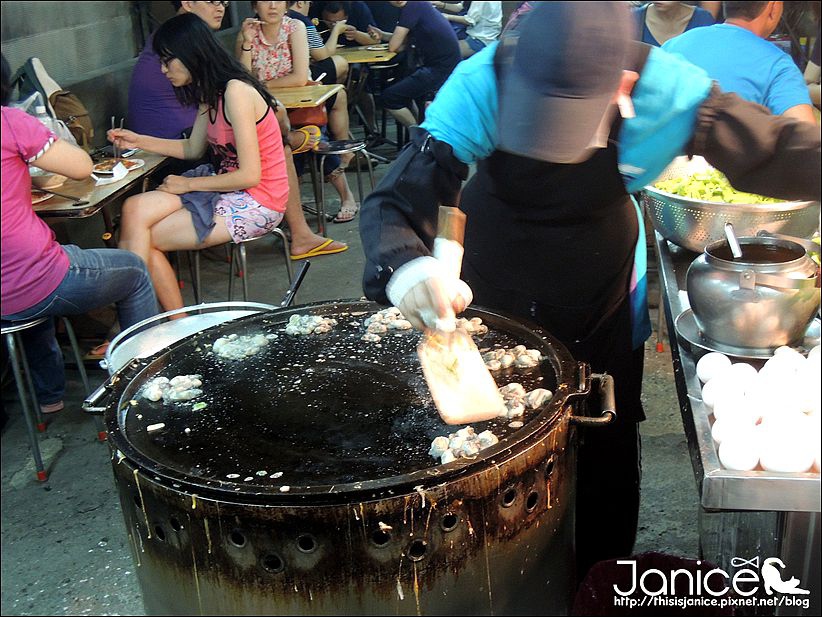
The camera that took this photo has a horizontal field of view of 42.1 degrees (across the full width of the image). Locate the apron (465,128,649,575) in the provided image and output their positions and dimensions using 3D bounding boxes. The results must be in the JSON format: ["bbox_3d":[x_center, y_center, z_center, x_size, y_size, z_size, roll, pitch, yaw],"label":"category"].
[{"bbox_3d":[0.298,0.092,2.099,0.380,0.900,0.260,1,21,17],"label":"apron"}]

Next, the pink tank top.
[{"bbox_3d":[-0.552,-0.517,3.601,0.250,0.460,0.340,-11,21,-15],"label":"pink tank top"}]

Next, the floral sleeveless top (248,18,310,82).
[{"bbox_3d":[-0.688,-1.326,5.659,0.360,0.450,0.240,-6,20,-1],"label":"floral sleeveless top"}]

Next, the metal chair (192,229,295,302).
[{"bbox_3d":[-0.600,-0.079,3.847,0.310,0.460,0.310,-11,21,-15],"label":"metal chair"}]

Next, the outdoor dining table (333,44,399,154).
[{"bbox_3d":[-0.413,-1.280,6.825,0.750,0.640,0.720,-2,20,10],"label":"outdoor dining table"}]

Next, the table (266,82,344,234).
[{"bbox_3d":[-0.742,-0.742,5.435,0.780,0.640,0.640,-2,20,10],"label":"table"}]

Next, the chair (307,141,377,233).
[{"bbox_3d":[-0.339,-0.574,5.135,0.310,0.460,0.310,-5,20,2],"label":"chair"}]

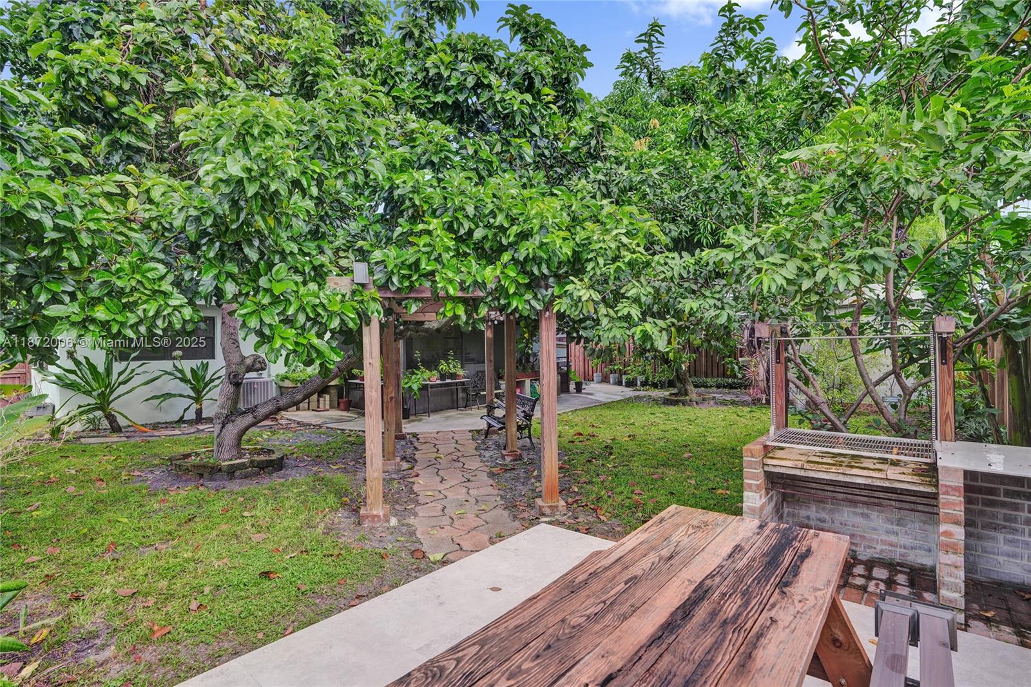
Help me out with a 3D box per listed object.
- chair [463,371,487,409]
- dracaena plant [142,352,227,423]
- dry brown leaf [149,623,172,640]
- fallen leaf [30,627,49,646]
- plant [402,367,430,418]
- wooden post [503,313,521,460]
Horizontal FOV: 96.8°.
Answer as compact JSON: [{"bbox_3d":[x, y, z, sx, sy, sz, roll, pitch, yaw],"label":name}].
[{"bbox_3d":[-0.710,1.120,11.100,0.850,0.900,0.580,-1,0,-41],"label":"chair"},{"bbox_3d":[-6.680,0.947,9.400,1.550,1.400,1.300,-1,0,-40],"label":"dracaena plant"},{"bbox_3d":[-1.995,1.600,2.575,0.085,0.030,0.115,-1,0,-23],"label":"dry brown leaf"},{"bbox_3d":[-2.640,1.610,2.545,0.065,0.025,0.135,-1,0,-22],"label":"fallen leaf"},{"bbox_3d":[-2.200,1.057,9.750,0.640,1.070,0.600,-1,0,0],"label":"plant"},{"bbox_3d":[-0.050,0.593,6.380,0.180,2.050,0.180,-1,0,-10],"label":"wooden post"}]

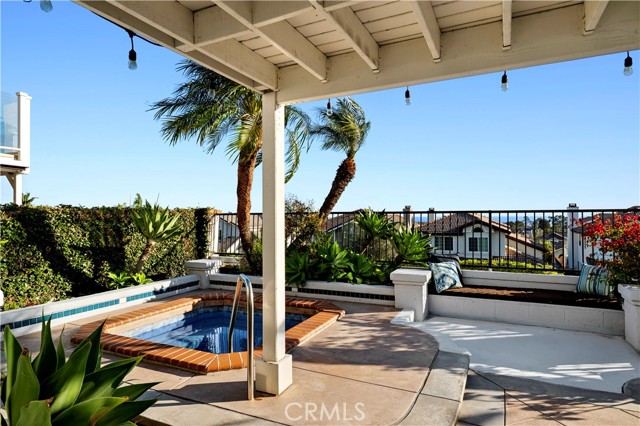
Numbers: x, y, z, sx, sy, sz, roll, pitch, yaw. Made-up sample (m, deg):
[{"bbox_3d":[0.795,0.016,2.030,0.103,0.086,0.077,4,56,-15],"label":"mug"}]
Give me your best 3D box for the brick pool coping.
[{"bbox_3d":[-1.254,1.373,4.724,2.611,0.100,2.611,0,0,24],"label":"brick pool coping"}]

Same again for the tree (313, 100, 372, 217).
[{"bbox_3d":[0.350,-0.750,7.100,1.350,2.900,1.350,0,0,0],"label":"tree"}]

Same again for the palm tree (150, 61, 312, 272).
[{"bbox_3d":[-1.750,-0.950,7.600,3.150,4.350,2.800,0,0,-13],"label":"palm tree"}]

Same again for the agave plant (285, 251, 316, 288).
[{"bbox_3d":[-0.375,1.010,6.750,0.630,0.680,0.600,0,0,0],"label":"agave plant"}]

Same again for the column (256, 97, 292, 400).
[{"bbox_3d":[-0.375,0.230,3.060,0.213,2.400,0.213,0,0,25],"label":"column"}]

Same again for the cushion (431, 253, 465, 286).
[{"bbox_3d":[2.132,0.977,6.253,0.500,0.520,0.160,0,-19,-16],"label":"cushion"}]

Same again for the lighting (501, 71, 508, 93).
[{"bbox_3d":[1.179,-0.839,2.380,0.046,0.140,0.046,0,0,0],"label":"lighting"}]

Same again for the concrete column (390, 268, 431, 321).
[{"bbox_3d":[1.406,1.245,5.700,0.530,0.672,0.530,0,0,25],"label":"concrete column"}]

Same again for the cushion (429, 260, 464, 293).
[{"bbox_3d":[2.055,1.032,6.064,0.490,0.490,0.160,0,-23,-26],"label":"cushion"}]

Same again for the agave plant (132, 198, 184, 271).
[{"bbox_3d":[-3.000,0.430,6.900,0.920,1.360,0.850,0,0,-23],"label":"agave plant"}]

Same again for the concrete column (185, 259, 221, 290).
[{"bbox_3d":[-2.280,1.209,7.360,0.505,0.485,0.505,0,0,25],"label":"concrete column"}]

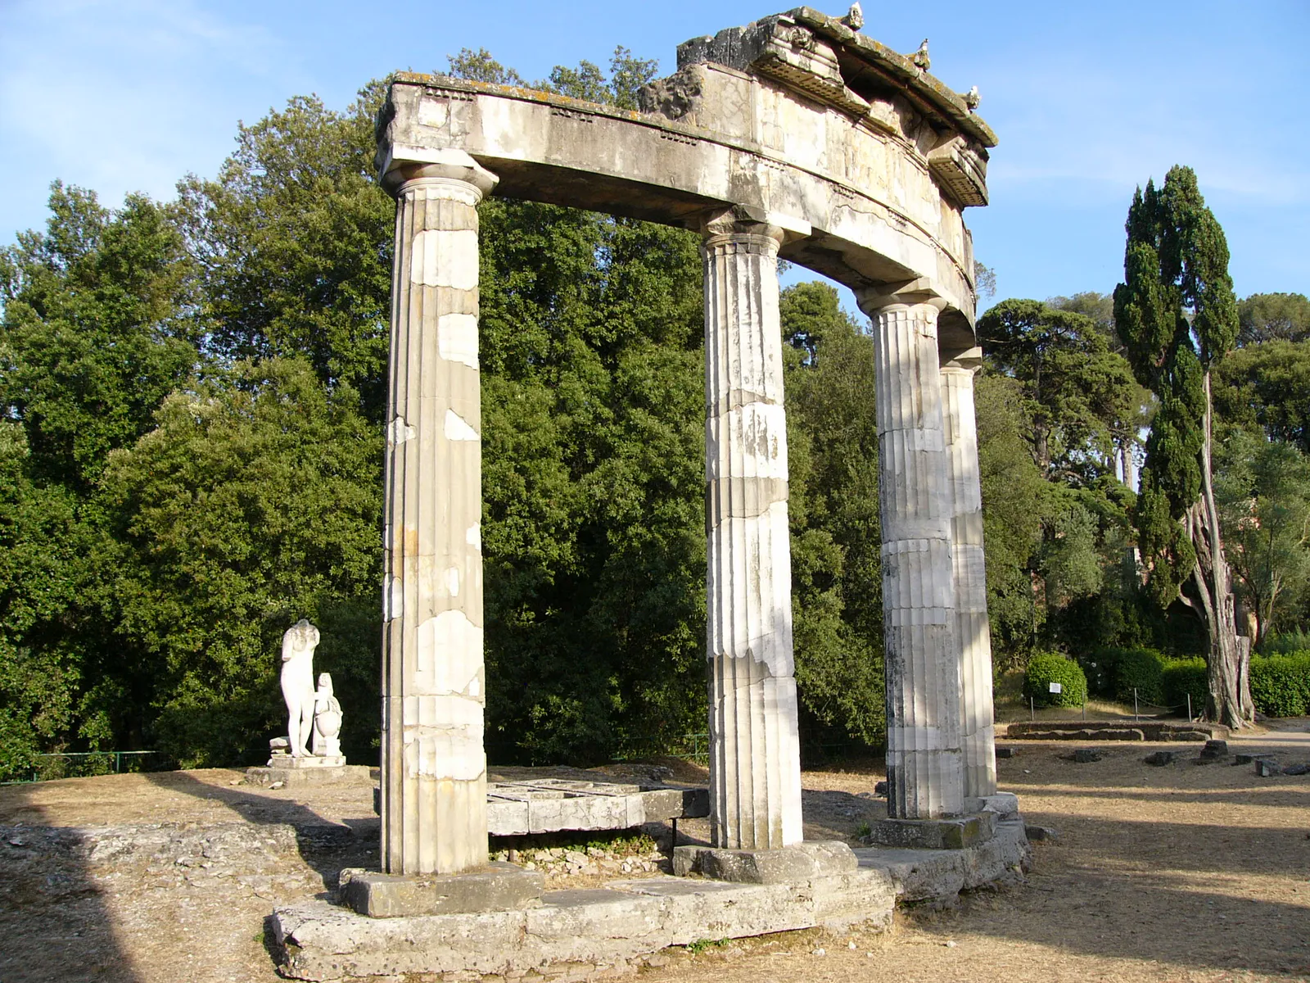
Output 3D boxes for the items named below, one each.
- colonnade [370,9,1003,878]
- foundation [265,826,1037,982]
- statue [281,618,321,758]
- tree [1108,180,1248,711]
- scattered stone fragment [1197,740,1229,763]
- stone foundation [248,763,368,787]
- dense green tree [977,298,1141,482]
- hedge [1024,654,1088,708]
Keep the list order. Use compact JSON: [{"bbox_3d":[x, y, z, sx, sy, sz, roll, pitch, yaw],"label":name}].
[{"bbox_3d":[1.404,-0.511,12.443,2.350,7.000,8.800,-8,-11,40],"label":"colonnade"},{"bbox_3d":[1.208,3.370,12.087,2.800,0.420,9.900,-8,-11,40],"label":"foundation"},{"bbox_3d":[-4.387,2.434,16.829,0.460,1.690,0.380,7,-11,-41],"label":"statue"},{"bbox_3d":[17.227,-1.493,44.659,4.300,18.200,4.000,-4,-9,20],"label":"tree"},{"bbox_3d":[11.472,5.352,27.995,0.660,0.450,0.500,-4,-9,20],"label":"scattered stone fragment"},{"bbox_3d":[-4.252,3.500,16.671,1.180,0.260,1.100,7,-11,-41],"label":"stone foundation"},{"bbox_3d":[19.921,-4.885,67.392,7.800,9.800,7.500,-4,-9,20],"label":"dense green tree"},{"bbox_3d":[13.685,6.414,46.533,2.150,1.850,2.000,-4,-9,20],"label":"hedge"}]

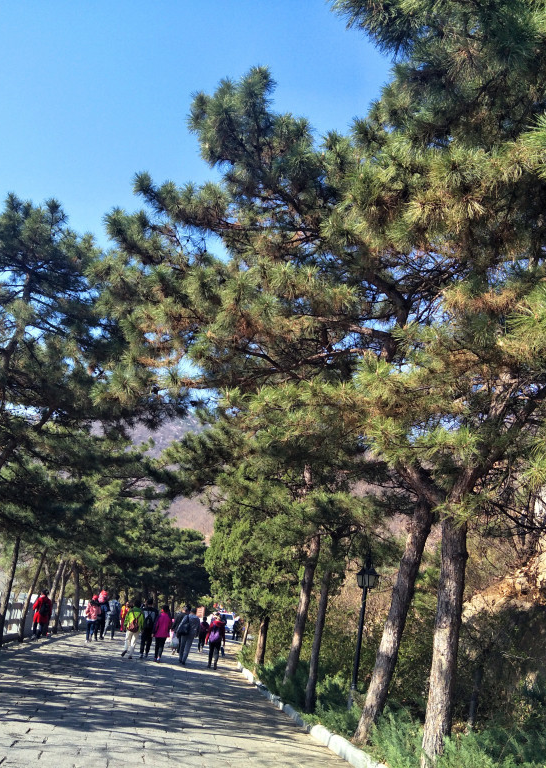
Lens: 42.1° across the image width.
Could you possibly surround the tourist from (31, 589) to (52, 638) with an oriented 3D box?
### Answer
[{"bbox_3d":[-8.256,8.235,25.398,0.620,1.654,0.470,15,-15,-24],"label":"tourist"}]

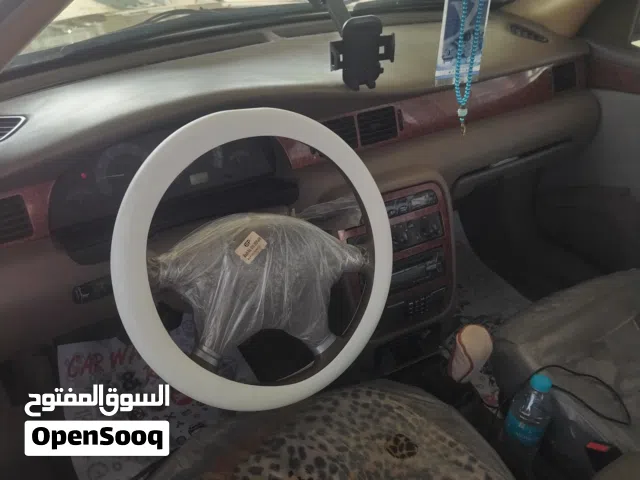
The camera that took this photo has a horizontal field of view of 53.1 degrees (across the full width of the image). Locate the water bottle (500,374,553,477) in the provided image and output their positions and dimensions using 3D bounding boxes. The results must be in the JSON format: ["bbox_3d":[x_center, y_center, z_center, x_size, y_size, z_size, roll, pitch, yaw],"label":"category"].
[{"bbox_3d":[0.313,0.282,0.970,0.064,0.203,0.064,-14,34,-25],"label":"water bottle"}]

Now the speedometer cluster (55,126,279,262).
[{"bbox_3d":[-0.254,-0.083,1.119,0.395,0.145,0.090,-17,20,-24],"label":"speedometer cluster"}]

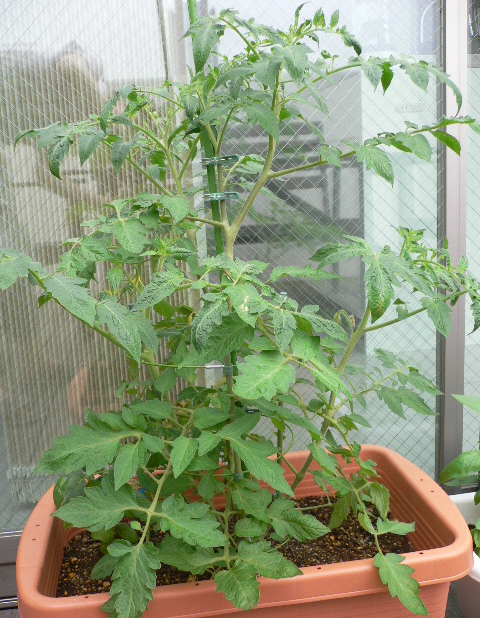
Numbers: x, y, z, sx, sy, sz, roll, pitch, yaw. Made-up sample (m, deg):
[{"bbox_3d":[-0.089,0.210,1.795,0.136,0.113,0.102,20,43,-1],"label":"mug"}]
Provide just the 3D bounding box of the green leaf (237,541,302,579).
[{"bbox_3d":[0.039,0.325,0.832,0.086,0.015,0.049,14,41,7],"label":"green leaf"}]

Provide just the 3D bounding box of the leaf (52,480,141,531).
[{"bbox_3d":[-0.189,0.257,0.850,0.108,0.022,0.078,-1,47,-11],"label":"leaf"}]

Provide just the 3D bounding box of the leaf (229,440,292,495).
[{"bbox_3d":[0.031,0.212,0.872,0.115,0.027,0.040,38,52,21],"label":"leaf"}]

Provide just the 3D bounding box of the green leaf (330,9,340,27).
[{"bbox_3d":[0.140,-0.426,0.950,0.012,0.028,0.005,21,0,-28],"label":"green leaf"}]

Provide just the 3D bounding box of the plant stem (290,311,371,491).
[{"bbox_3d":[0.146,0.151,1.065,0.028,0.332,0.026,21,9,0],"label":"plant stem"}]

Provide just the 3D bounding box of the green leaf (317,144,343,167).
[{"bbox_3d":[0.127,-0.210,0.892,0.025,0.046,0.009,-26,-24,-12],"label":"green leaf"}]

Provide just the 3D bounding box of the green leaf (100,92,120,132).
[{"bbox_3d":[-0.190,-0.290,0.950,0.012,0.065,0.023,24,-17,-39],"label":"green leaf"}]

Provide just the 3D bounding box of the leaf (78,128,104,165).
[{"bbox_3d":[-0.208,-0.218,0.870,0.031,0.059,0.017,25,-21,1],"label":"leaf"}]

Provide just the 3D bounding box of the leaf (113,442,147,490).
[{"bbox_3d":[-0.145,0.201,0.833,0.037,0.067,0.012,17,-27,16],"label":"leaf"}]

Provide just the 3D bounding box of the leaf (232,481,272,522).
[{"bbox_3d":[0.024,0.270,0.905,0.068,0.013,0.050,39,58,21],"label":"leaf"}]

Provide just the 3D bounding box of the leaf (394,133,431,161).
[{"bbox_3d":[0.253,-0.235,0.928,0.057,0.034,0.018,40,-12,11],"label":"leaf"}]

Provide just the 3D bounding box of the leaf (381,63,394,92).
[{"bbox_3d":[0.223,-0.351,0.980,0.020,0.048,0.008,5,-10,-5],"label":"leaf"}]

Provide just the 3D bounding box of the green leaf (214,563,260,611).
[{"bbox_3d":[-0.003,0.349,0.810,0.048,0.022,0.056,-17,57,-11],"label":"green leaf"}]

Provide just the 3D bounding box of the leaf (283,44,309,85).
[{"bbox_3d":[0.076,-0.334,0.881,0.029,0.062,0.020,-13,-17,5],"label":"leaf"}]

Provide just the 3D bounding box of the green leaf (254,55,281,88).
[{"bbox_3d":[0.037,-0.315,0.872,0.036,0.058,0.012,0,-23,13],"label":"green leaf"}]

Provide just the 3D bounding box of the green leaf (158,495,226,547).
[{"bbox_3d":[-0.055,0.266,0.803,0.093,0.017,0.050,20,51,13],"label":"green leaf"}]

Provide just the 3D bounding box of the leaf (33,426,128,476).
[{"bbox_3d":[-0.218,0.194,0.884,0.123,0.028,0.076,-19,48,-12],"label":"leaf"}]

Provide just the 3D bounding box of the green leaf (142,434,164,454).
[{"bbox_3d":[-0.119,0.187,0.893,0.039,0.014,0.027,37,43,8],"label":"green leaf"}]

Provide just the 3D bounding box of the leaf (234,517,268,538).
[{"bbox_3d":[0.017,0.321,0.950,0.046,0.010,0.029,9,43,6],"label":"leaf"}]

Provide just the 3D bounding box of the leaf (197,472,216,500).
[{"bbox_3d":[-0.049,0.262,0.960,0.028,0.042,0.015,3,-22,2],"label":"leaf"}]

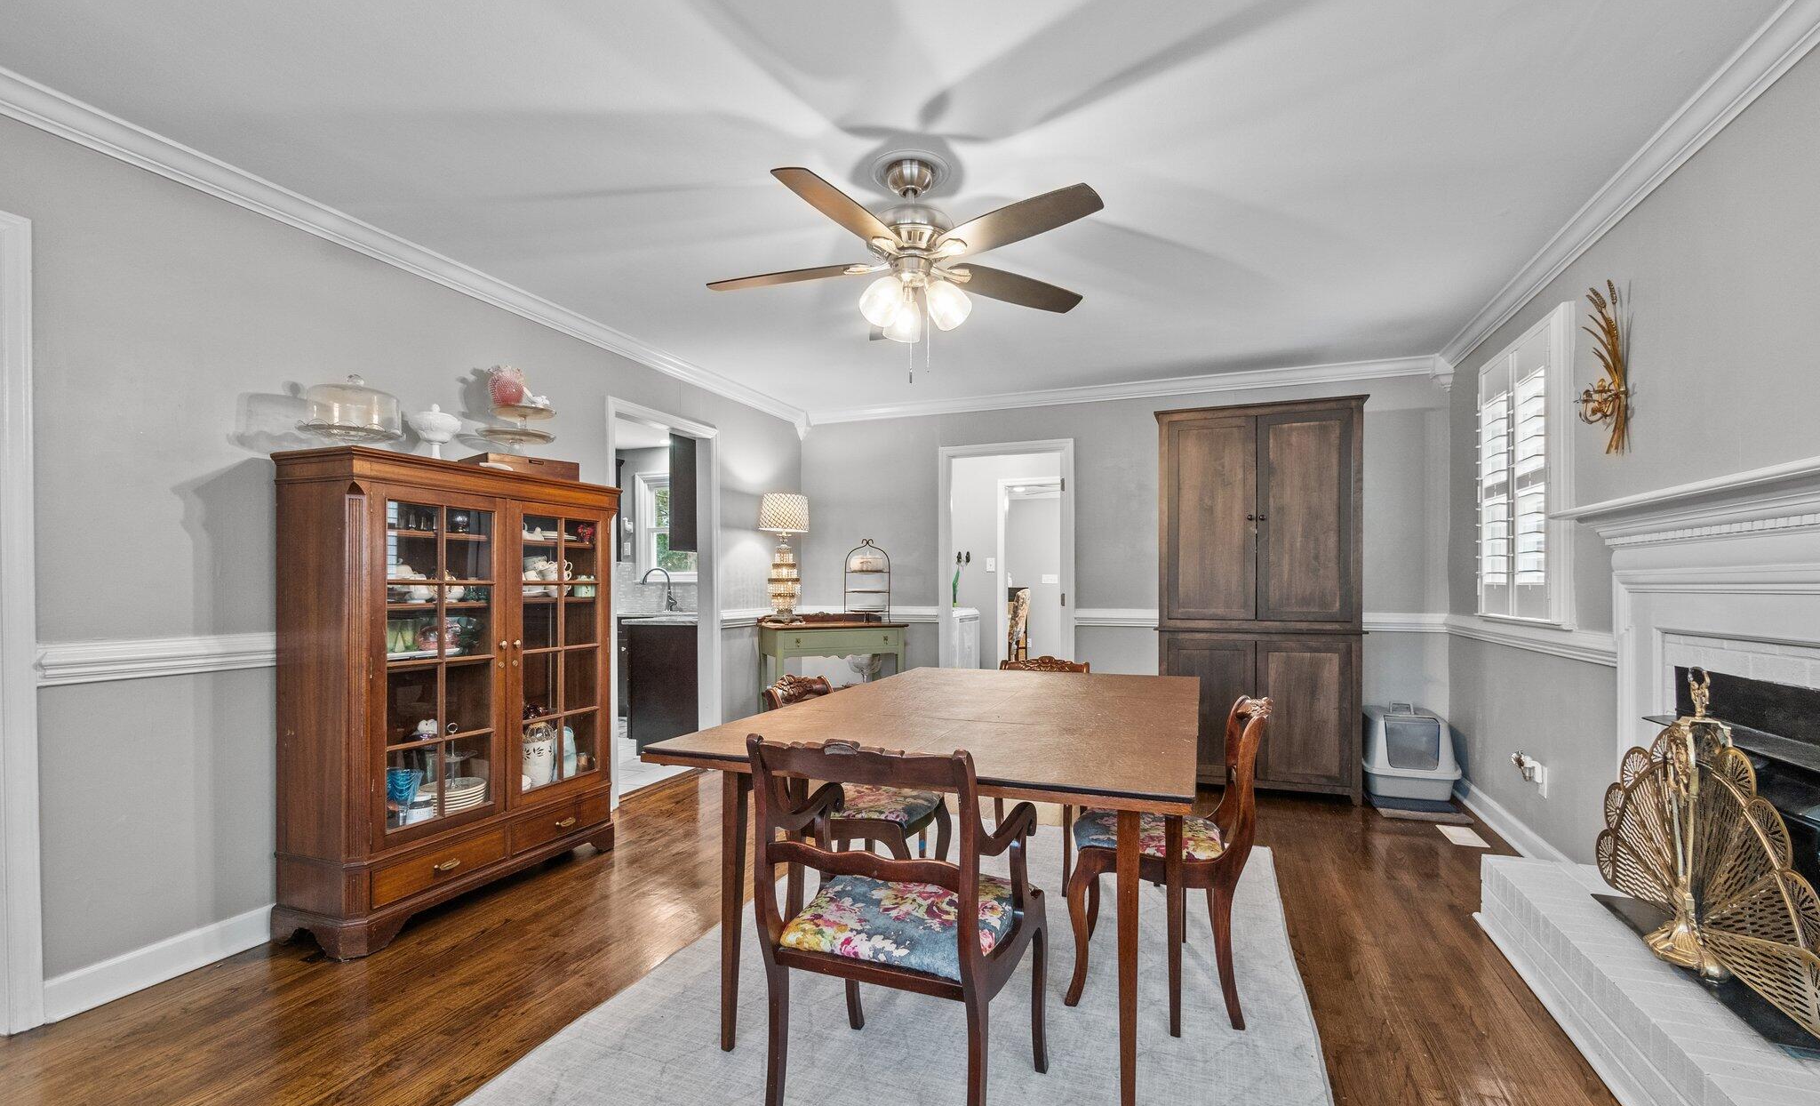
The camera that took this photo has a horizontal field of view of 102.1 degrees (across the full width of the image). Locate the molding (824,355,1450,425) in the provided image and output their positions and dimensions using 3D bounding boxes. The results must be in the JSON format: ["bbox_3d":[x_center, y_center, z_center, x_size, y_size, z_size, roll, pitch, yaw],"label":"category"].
[{"bbox_3d":[1.105,-1.024,4.932,4.080,0.095,0.085,-1,-3,22],"label":"molding"}]

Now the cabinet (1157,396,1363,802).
[{"bbox_3d":[2.036,0.263,4.368,1.080,2.205,0.490,-1,-3,22],"label":"cabinet"}]

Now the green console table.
[{"bbox_3d":[-0.523,0.917,4.895,0.910,0.920,0.500,1,-3,-24],"label":"green console table"}]

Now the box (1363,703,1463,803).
[{"bbox_3d":[2.796,1.100,4.141,0.420,0.480,0.470,-1,-3,22],"label":"box"}]

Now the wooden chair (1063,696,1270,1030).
[{"bbox_3d":[0.763,0.846,2.161,0.540,0.850,0.430,-1,-3,22],"label":"wooden chair"}]

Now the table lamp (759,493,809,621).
[{"bbox_3d":[-0.815,0.045,4.840,0.325,0.835,0.325,1,-3,-24],"label":"table lamp"}]

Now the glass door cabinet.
[{"bbox_3d":[-1.690,0.489,2.871,0.410,1.600,1.100,-1,-3,22],"label":"glass door cabinet"}]

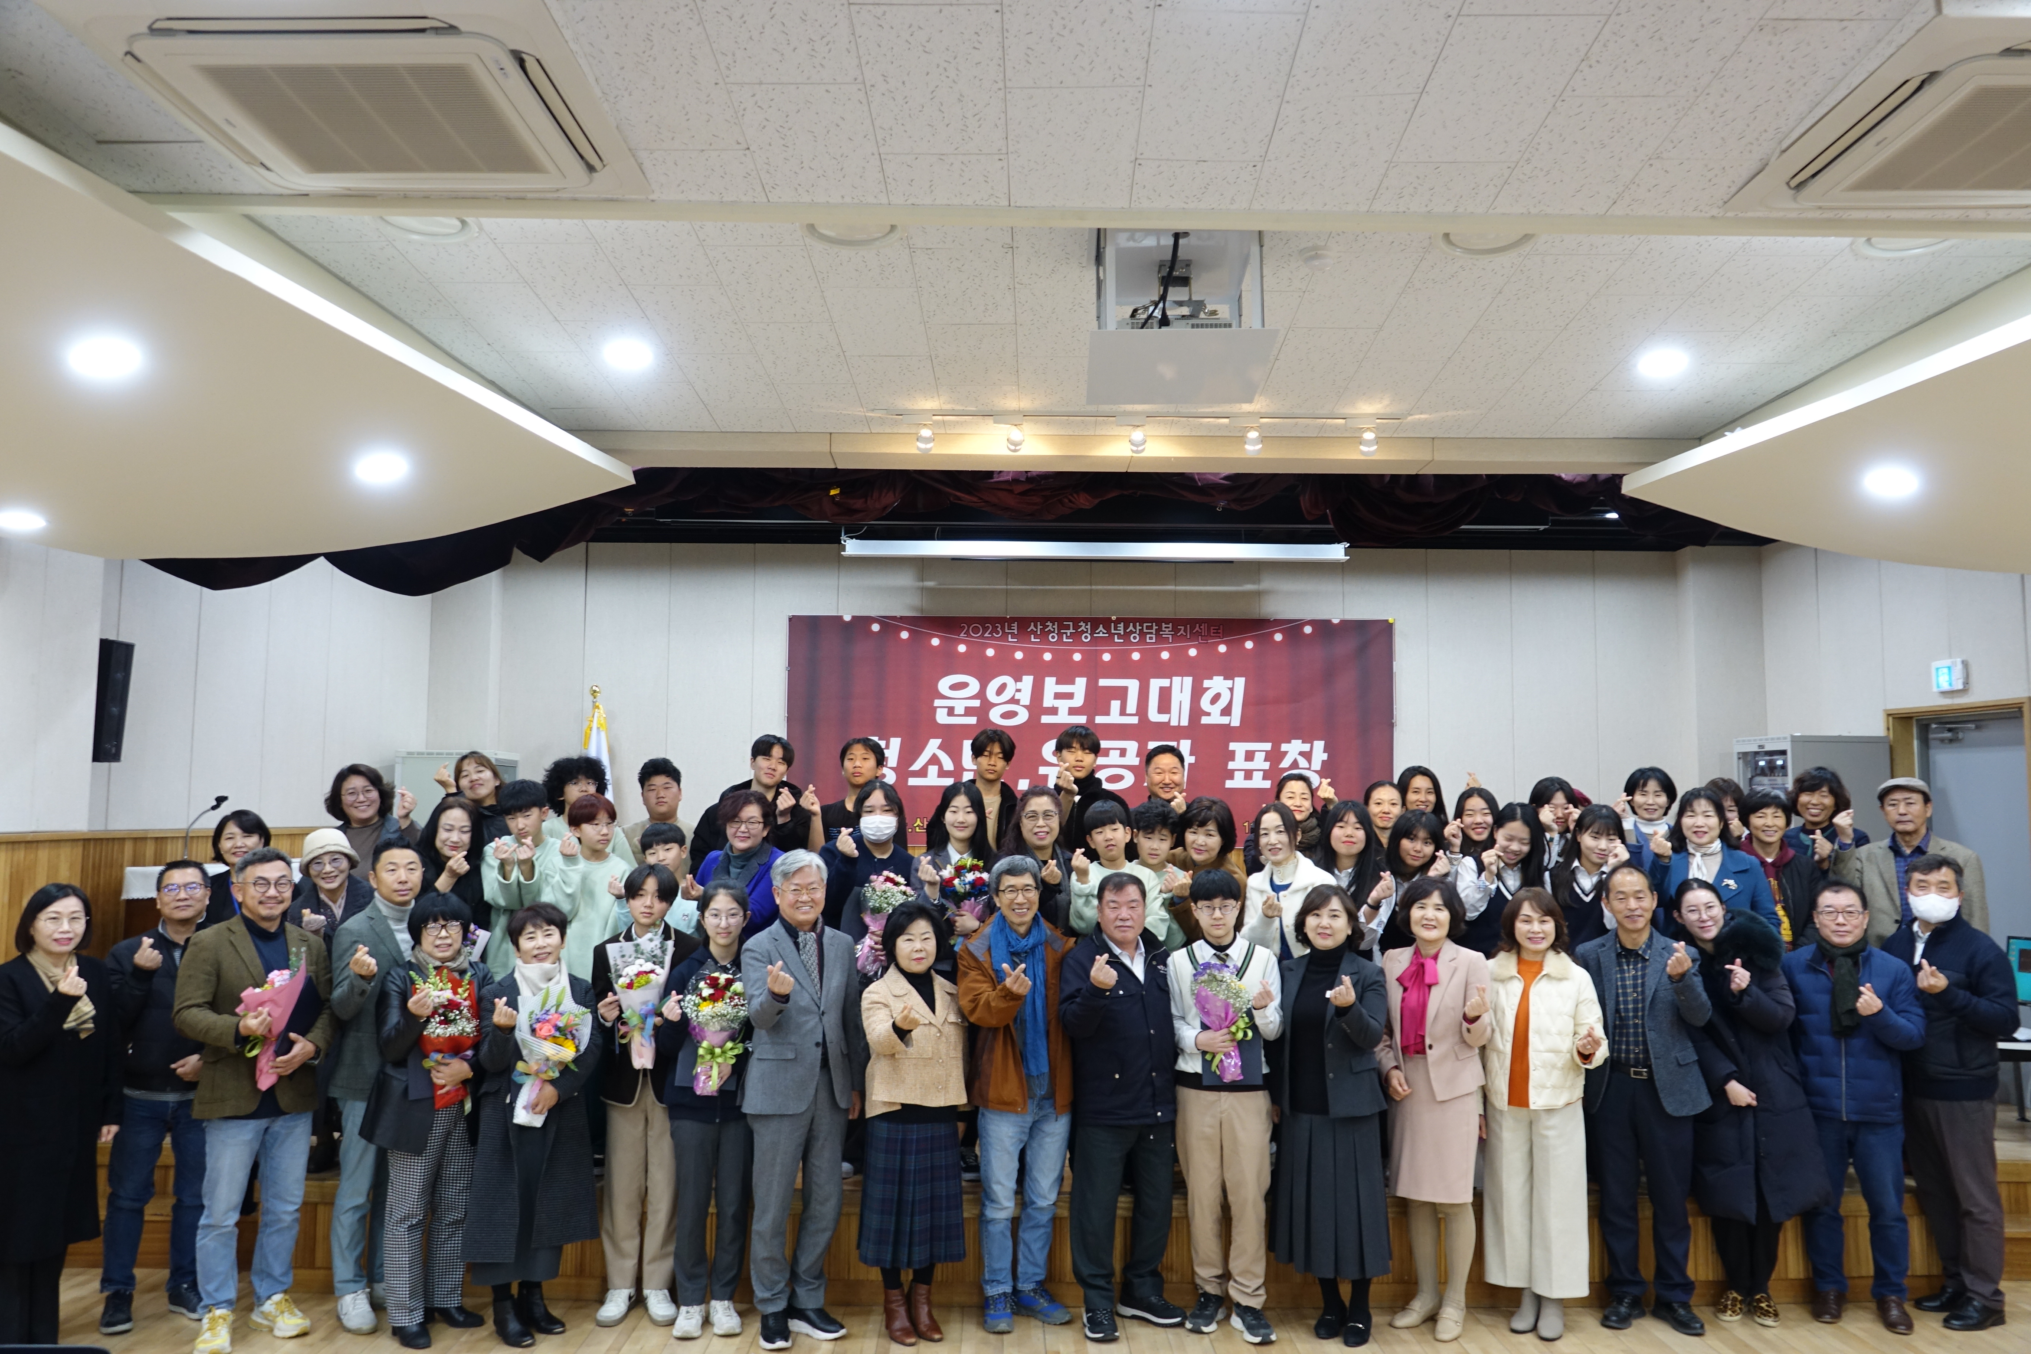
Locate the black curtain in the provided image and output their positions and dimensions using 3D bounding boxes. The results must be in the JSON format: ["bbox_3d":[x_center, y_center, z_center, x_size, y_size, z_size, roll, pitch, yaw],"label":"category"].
[{"bbox_3d":[-0.199,-0.630,6.575,6.868,0.595,0.320,0,-5,-1],"label":"black curtain"}]

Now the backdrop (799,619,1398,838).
[{"bbox_3d":[0.543,0.394,10.912,4.357,1.637,0.030,0,-5,0],"label":"backdrop"}]

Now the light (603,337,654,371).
[{"bbox_3d":[-1.354,-1.124,5.326,0.170,0.050,0.170,0,-5,1],"label":"light"}]

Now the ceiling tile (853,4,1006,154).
[{"bbox_3d":[-0.172,-1.284,3.287,0.300,0.020,0.600,1,-8,1],"label":"ceiling tile"}]

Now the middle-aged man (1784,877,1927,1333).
[{"bbox_3d":[3.191,1.608,5.818,0.500,1.670,0.380,-1,-5,20],"label":"middle-aged man"}]

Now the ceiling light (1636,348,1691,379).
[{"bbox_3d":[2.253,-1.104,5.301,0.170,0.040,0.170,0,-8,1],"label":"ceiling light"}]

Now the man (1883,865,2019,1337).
[{"bbox_3d":[3.551,1.550,5.777,0.380,1.704,0.460,5,-7,-43],"label":"man"}]

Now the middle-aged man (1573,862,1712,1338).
[{"bbox_3d":[2.359,1.572,5.755,0.500,1.720,0.380,-1,-5,15],"label":"middle-aged man"}]

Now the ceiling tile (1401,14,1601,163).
[{"bbox_3d":[1.028,-1.261,3.290,0.300,0.018,0.600,1,-9,1],"label":"ceiling tile"}]

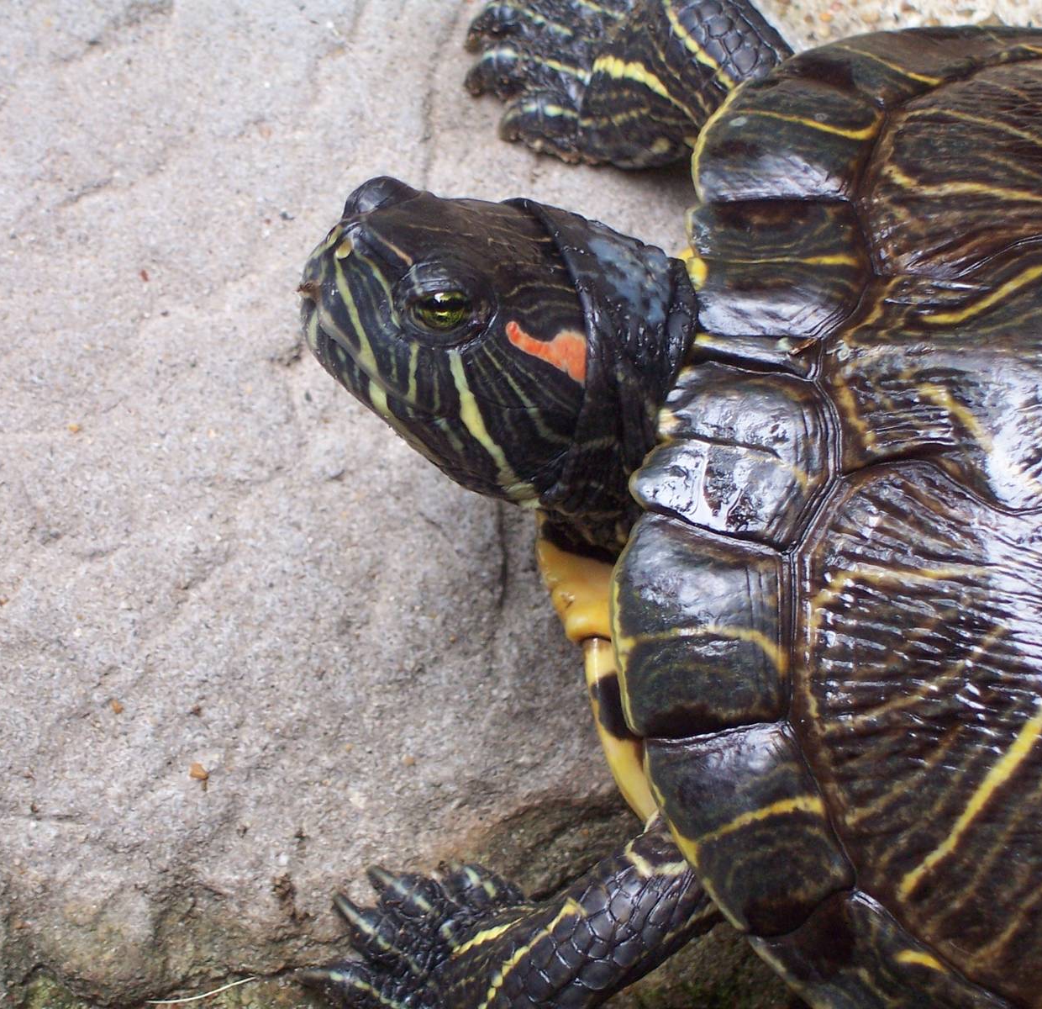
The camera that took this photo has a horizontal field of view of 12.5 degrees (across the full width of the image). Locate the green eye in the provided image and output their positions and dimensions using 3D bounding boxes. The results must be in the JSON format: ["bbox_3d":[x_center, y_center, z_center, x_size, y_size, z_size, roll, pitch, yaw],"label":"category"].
[{"bbox_3d":[-0.011,-0.027,0.652,0.008,0.005,0.005,3,19,-1],"label":"green eye"}]

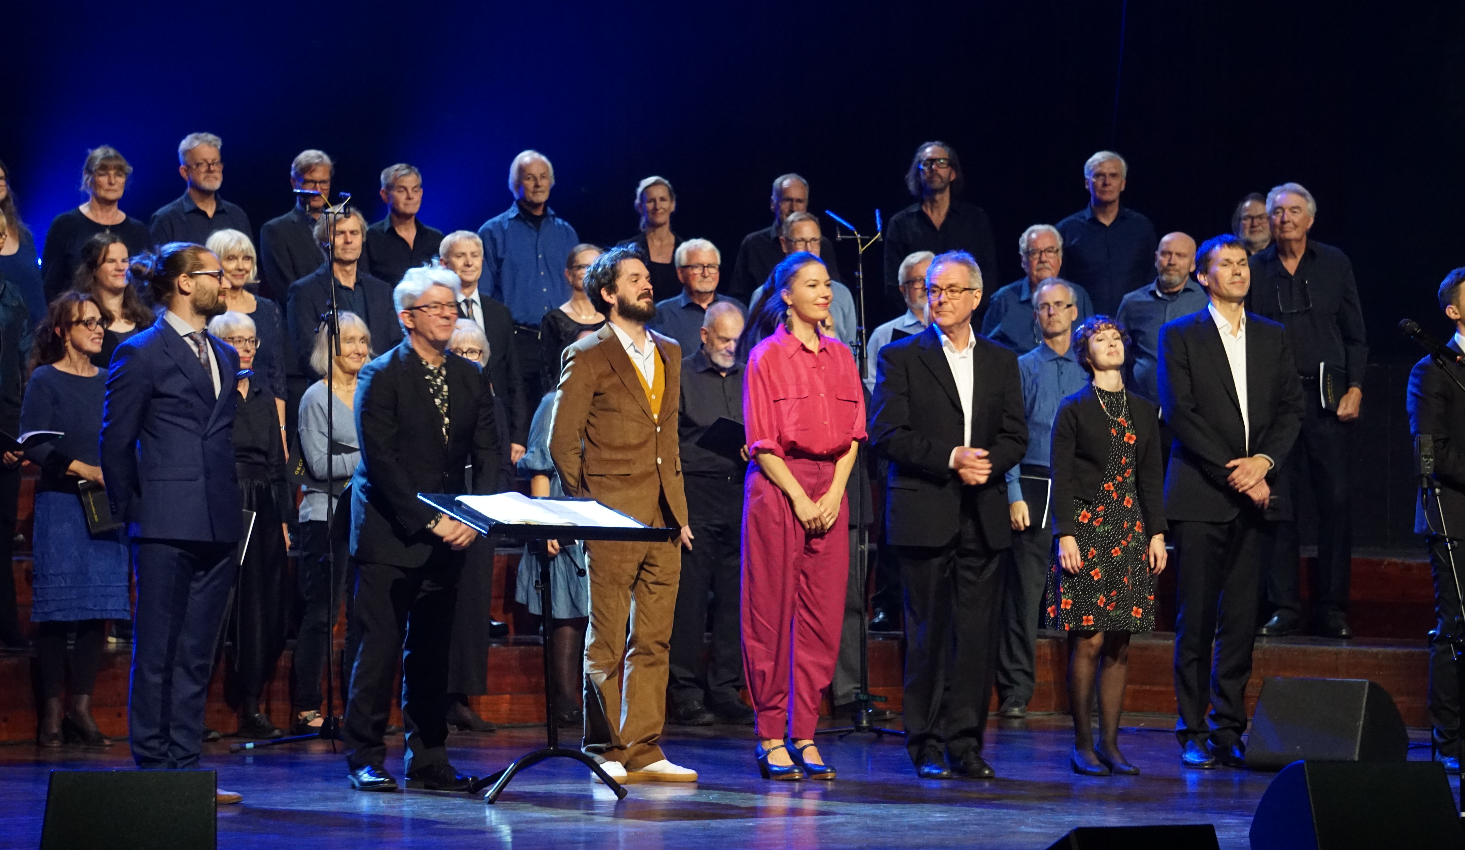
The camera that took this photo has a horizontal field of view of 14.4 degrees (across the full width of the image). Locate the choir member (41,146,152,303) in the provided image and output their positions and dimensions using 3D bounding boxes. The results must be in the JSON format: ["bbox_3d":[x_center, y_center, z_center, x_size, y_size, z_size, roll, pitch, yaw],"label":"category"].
[{"bbox_3d":[-2.575,-0.306,23.400,0.470,1.651,0.310,0,0,-14],"label":"choir member"}]

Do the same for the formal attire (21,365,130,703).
[{"bbox_3d":[-2.455,0.410,21.700,0.450,1.270,0.340,0,0,-25],"label":"formal attire"}]

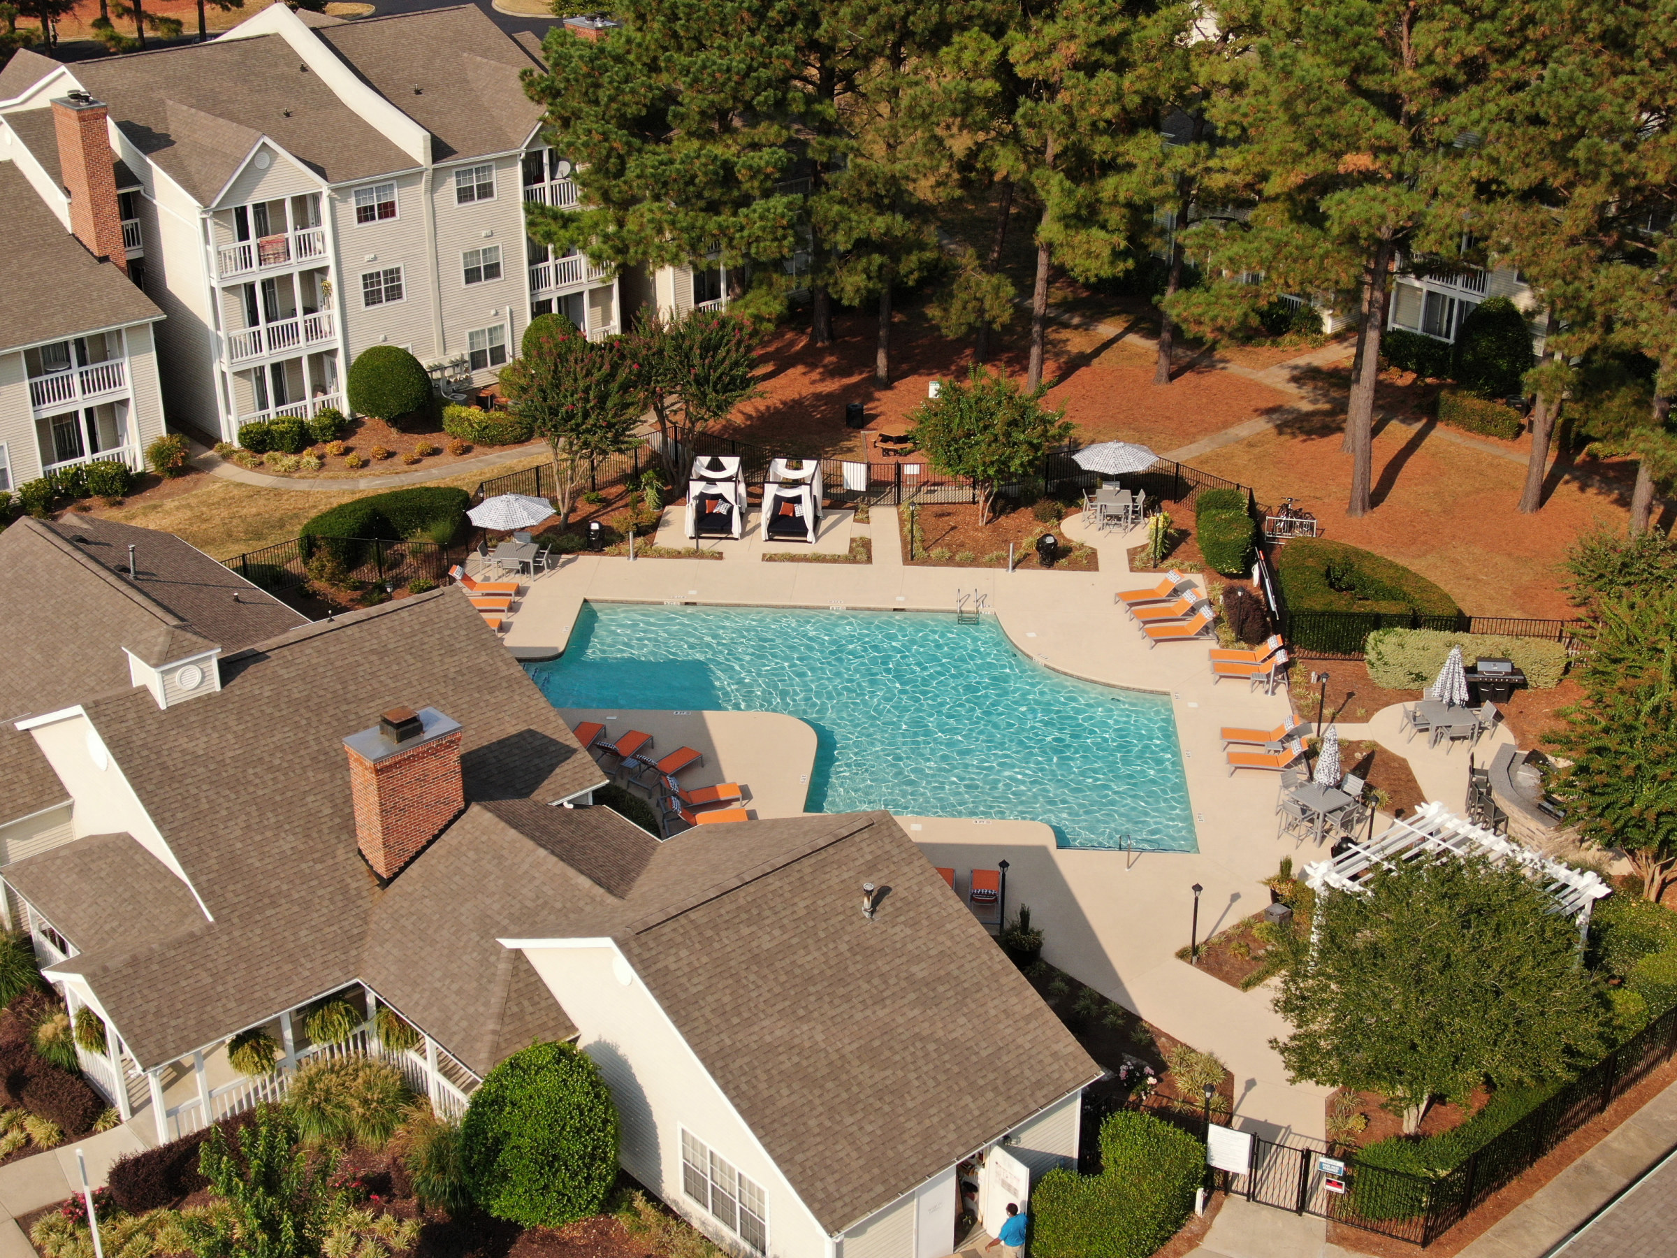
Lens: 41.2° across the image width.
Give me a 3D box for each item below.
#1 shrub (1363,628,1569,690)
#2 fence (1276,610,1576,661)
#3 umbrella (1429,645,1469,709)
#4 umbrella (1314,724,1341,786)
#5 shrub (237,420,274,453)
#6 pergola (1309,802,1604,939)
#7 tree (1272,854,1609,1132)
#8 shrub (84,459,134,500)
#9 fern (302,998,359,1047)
[{"bbox_3d":[17.207,0.766,61.043,5.400,1.220,1.450,1,23,4],"label":"shrub"},{"bbox_3d":[16.101,0.287,60.649,8.000,1.400,0.080,1,25,3],"label":"fence"},{"bbox_3d":[15.786,1.604,57.440,0.850,2.560,0.850,-2,23,-5],"label":"umbrella"},{"bbox_3d":[11.486,3.562,52.648,0.620,2.800,0.620,-16,28,-32],"label":"umbrella"},{"bbox_3d":[-20.300,-6.716,77.640,1.180,1.020,1.180,0,26,0],"label":"shrub"},{"bbox_3d":[12.792,6.153,46.553,4.800,2.750,4.800,-20,32,-36],"label":"pergola"},{"bbox_3d":[10.918,7.114,41.199,6.000,5.300,5.900,0,23,0],"label":"tree"},{"bbox_3d":[-24.150,-4.952,73.806,1.380,1.150,1.420,22,33,38],"label":"shrub"},{"bbox_3d":[-9.943,7.685,43.644,1.000,0.920,1.000,0,23,0],"label":"fern"}]

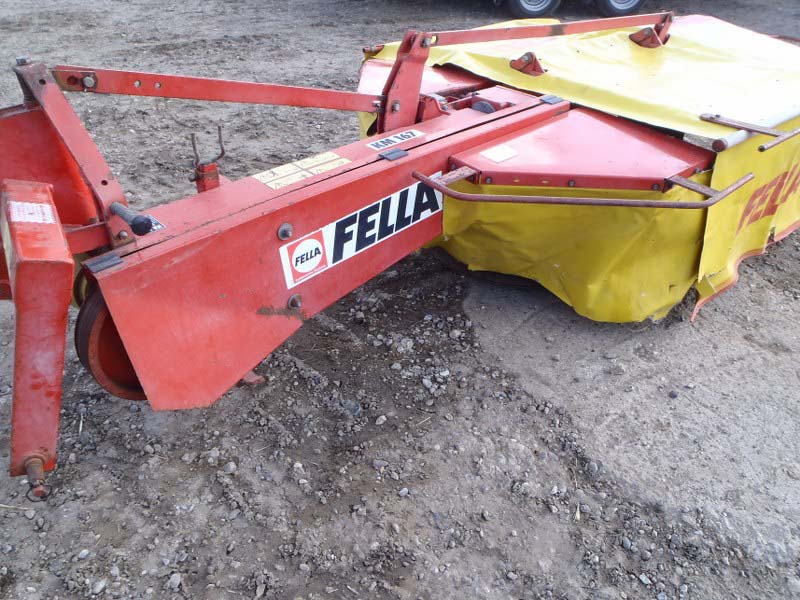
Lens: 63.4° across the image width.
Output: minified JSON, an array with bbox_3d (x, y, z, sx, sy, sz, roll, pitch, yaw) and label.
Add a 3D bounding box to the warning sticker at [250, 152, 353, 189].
[{"bbox_3d":[-0.287,-0.389,1.931,0.280,0.005,0.121,-29,42,-34],"label":"warning sticker"}]

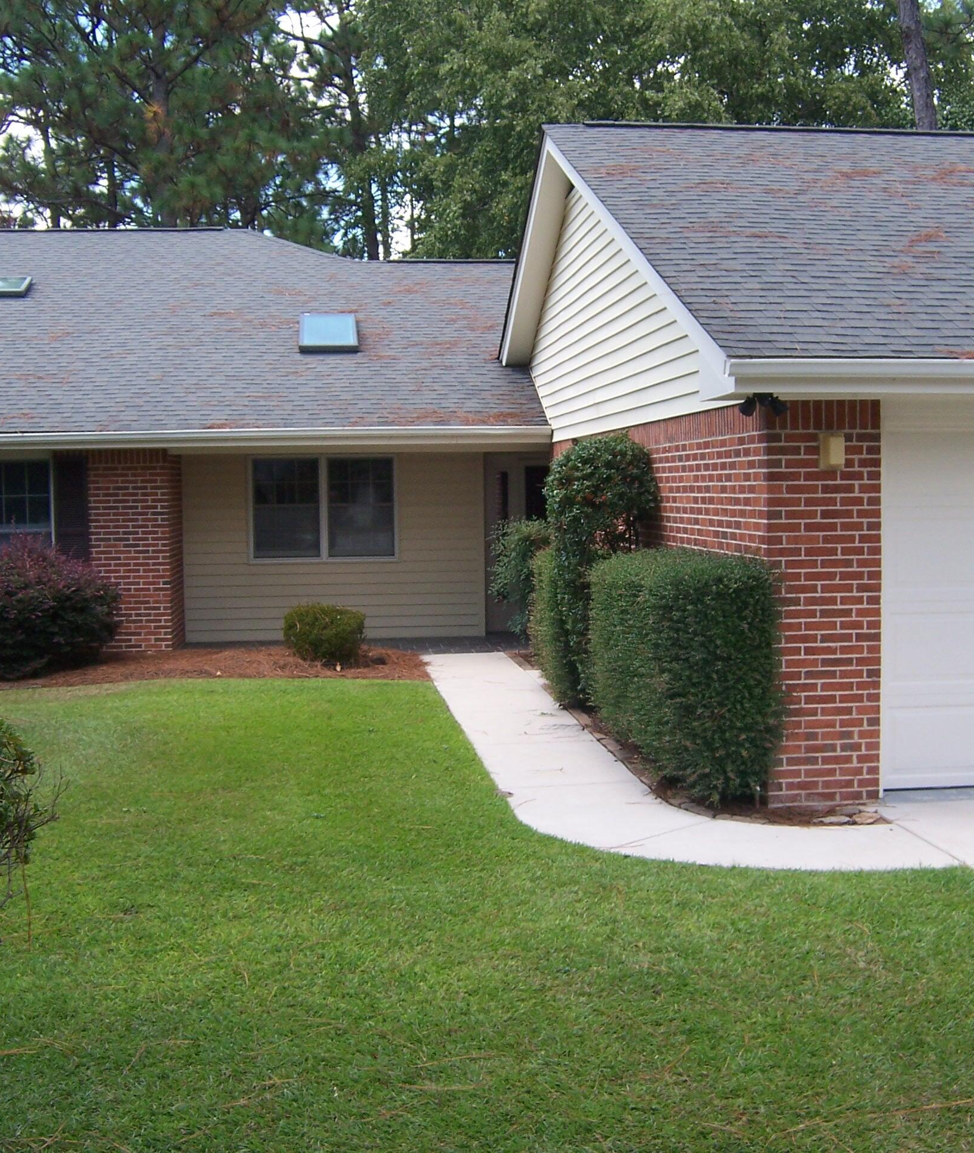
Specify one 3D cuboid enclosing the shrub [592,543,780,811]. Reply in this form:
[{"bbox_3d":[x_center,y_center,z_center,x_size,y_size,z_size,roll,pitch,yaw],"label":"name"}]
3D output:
[{"bbox_3d":[1.143,0.521,9.086,0.560,1.300,2.520,-1,3,-7],"label":"shrub"}]

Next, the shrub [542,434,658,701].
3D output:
[{"bbox_3d":[0.833,-0.020,11.348,0.600,2.140,1.300,-1,3,-7],"label":"shrub"}]

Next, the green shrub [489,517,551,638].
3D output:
[{"bbox_3d":[0.415,0.171,14.209,0.700,1.450,0.750,-1,3,-7],"label":"green shrub"}]

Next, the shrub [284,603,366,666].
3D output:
[{"bbox_3d":[-1.627,0.568,14.592,0.760,0.580,0.750,-1,3,-7],"label":"shrub"}]

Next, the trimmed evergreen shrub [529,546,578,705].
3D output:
[{"bbox_3d":[0.700,0.368,12.439,0.520,1.240,1.150,-1,3,-7],"label":"trimmed evergreen shrub"}]

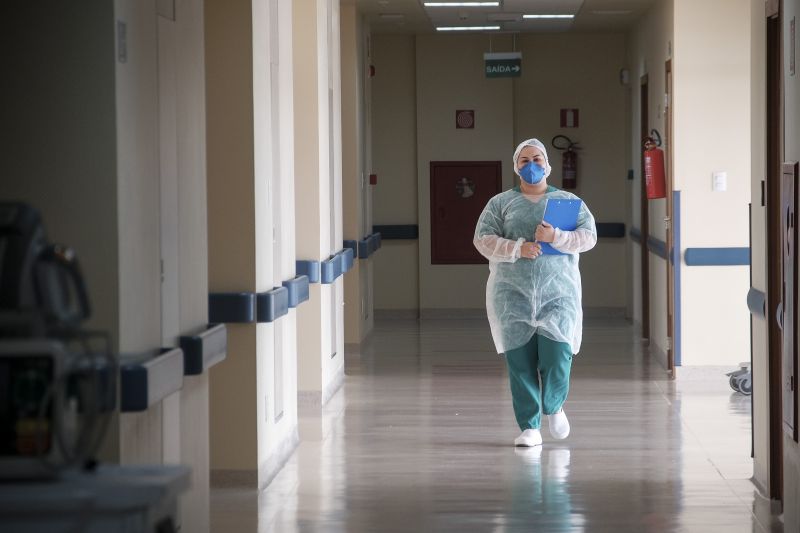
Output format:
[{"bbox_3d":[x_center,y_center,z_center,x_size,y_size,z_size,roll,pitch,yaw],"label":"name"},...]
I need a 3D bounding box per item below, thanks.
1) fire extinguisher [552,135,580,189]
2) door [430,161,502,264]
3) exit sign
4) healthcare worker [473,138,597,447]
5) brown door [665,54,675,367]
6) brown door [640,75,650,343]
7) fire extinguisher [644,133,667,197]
[{"bbox_3d":[1.529,-0.964,15.303,0.250,0.495,0.170,0,4,4],"label":"fire extinguisher"},{"bbox_3d":[0.618,-0.497,15.473,0.660,0.955,0.080,0,4,4],"label":"door"},{"bbox_3d":[0.917,-1.784,14.787,0.335,0.230,0.050,0,4,7],"label":"exit sign"},{"bbox_3d":[0.718,0.135,8.900,0.645,1.610,0.480,0,4,4],"label":"healthcare worker"},{"bbox_3d":[1.897,-0.323,11.485,0.070,2.130,0.720,0,4,4],"label":"brown door"},{"bbox_3d":[2.029,-0.456,13.516,0.070,2.130,0.800,0,4,4],"label":"brown door"},{"bbox_3d":[1.817,-0.725,11.885,0.150,0.475,0.210,-5,3,4],"label":"fire extinguisher"}]

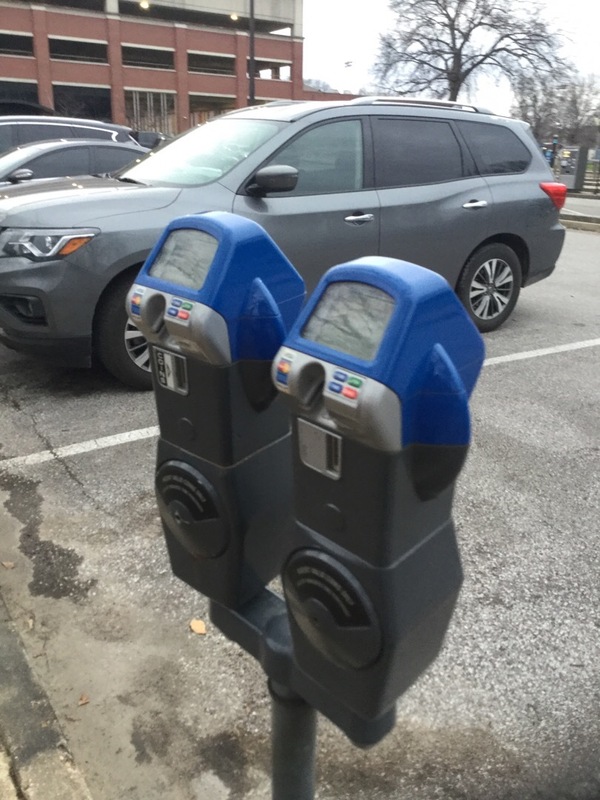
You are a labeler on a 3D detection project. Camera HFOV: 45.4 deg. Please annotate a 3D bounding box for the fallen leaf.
[{"bbox_3d":[-0.327,0.718,2.277,0.045,0.012,0.079,-7,20,-24],"label":"fallen leaf"}]

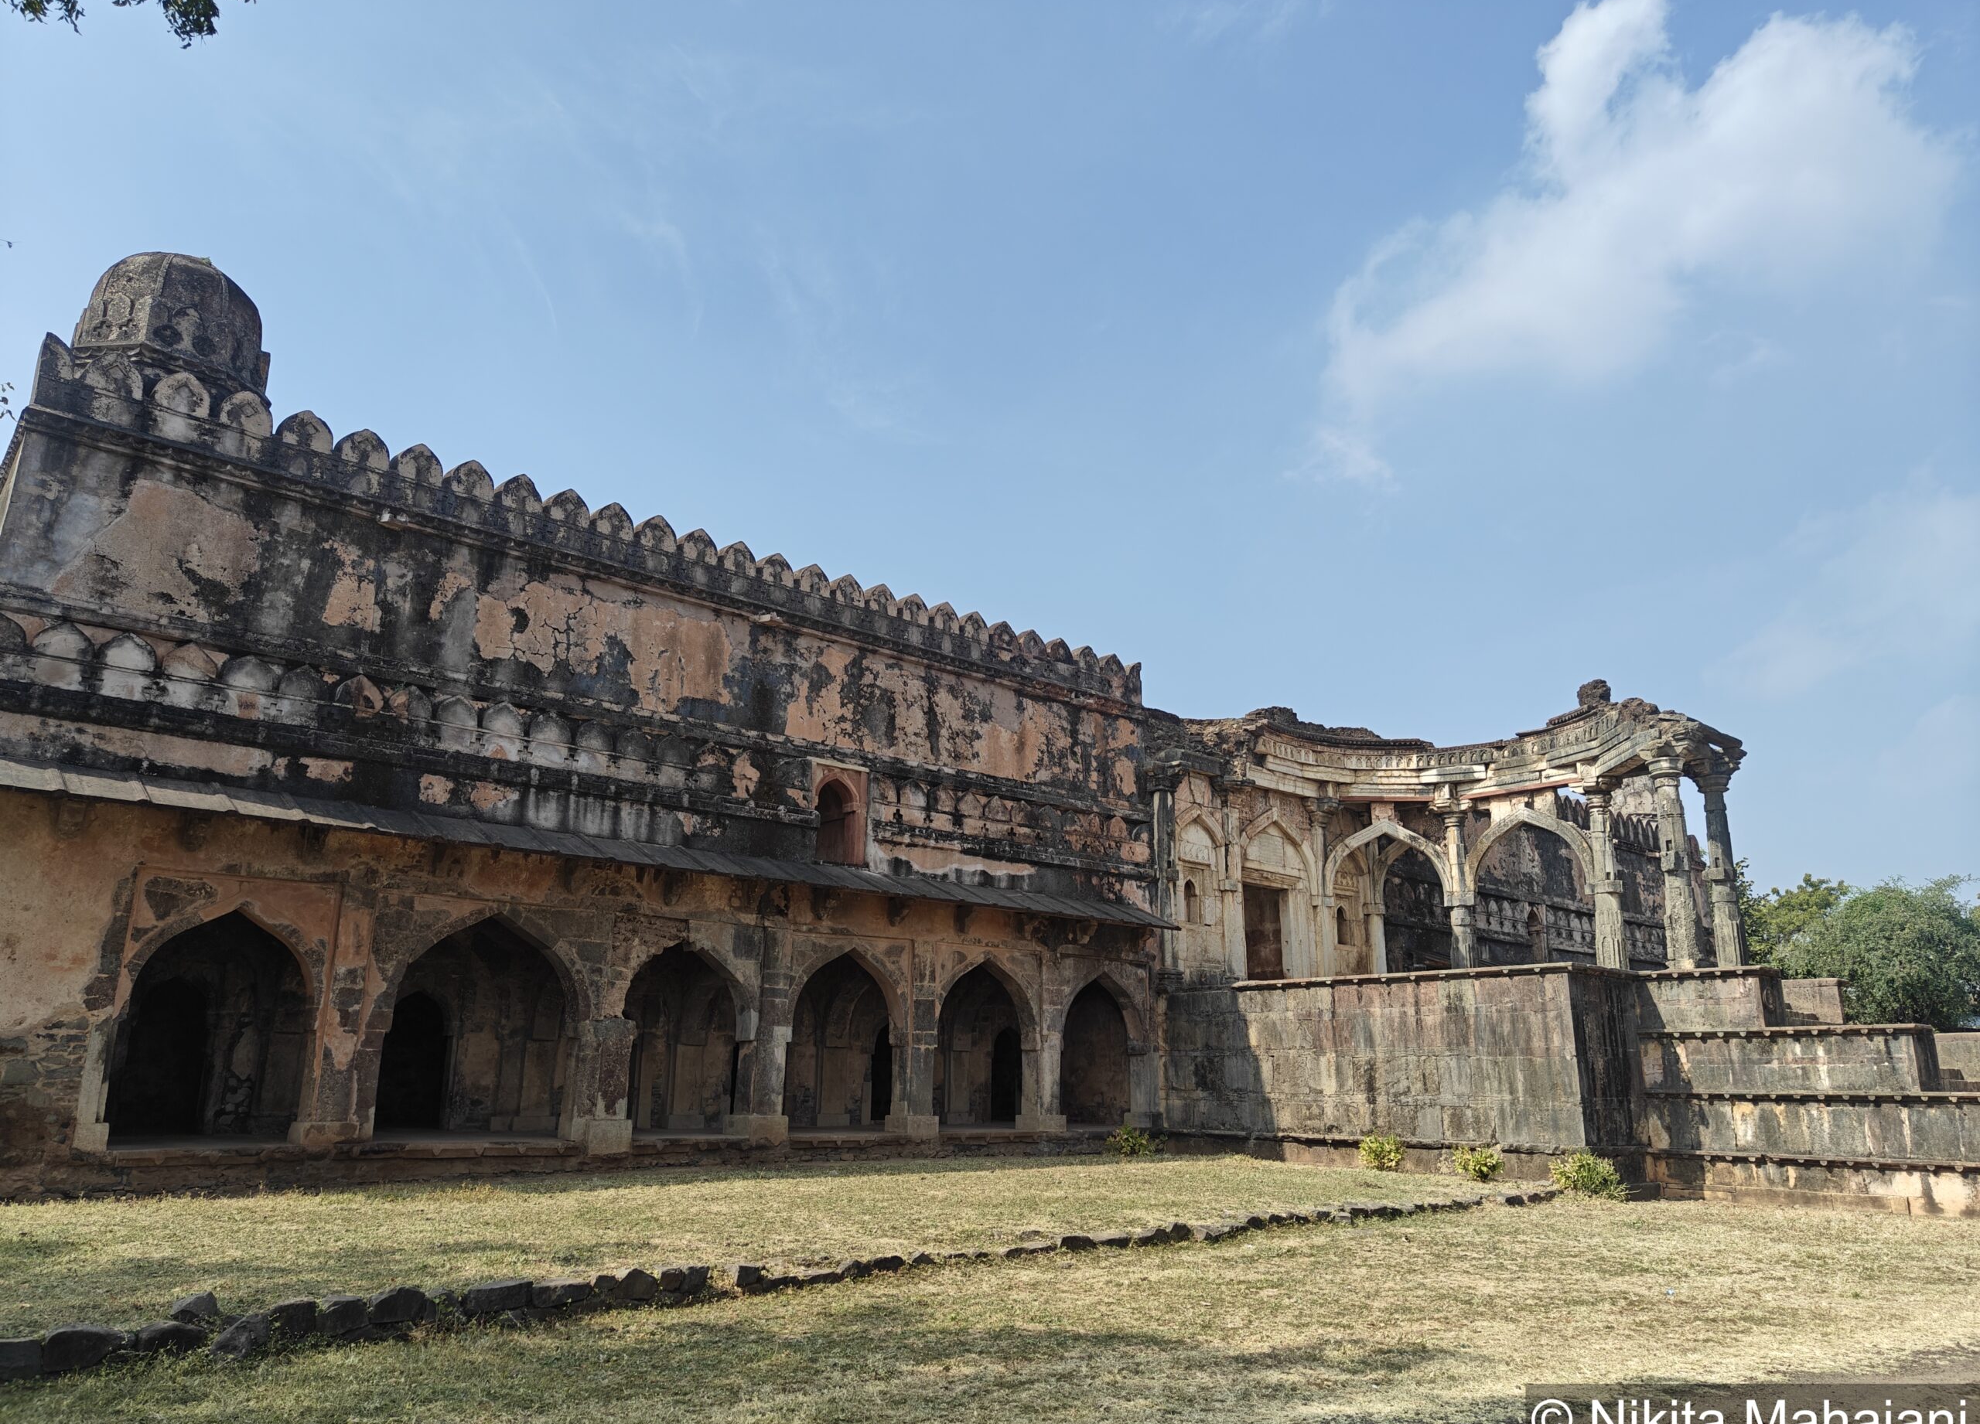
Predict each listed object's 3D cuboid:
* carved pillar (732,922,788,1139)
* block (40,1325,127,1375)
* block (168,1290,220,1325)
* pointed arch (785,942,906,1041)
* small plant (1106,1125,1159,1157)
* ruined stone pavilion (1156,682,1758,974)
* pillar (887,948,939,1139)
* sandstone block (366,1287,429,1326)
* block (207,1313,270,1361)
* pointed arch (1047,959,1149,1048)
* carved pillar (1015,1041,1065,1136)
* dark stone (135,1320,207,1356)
[{"bbox_3d":[-3.656,5.157,21.918,0.665,3.219,0.732,14,-20,-41],"label":"carved pillar"},{"bbox_3d":[-4.596,3.227,6.969,0.360,0.200,0.280,13,-19,-39],"label":"block"},{"bbox_3d":[-4.533,3.392,7.828,0.250,0.170,0.200,13,-19,-39],"label":"block"},{"bbox_3d":[-2.404,4.445,21.827,2.280,1.580,0.500,13,-19,-39],"label":"pointed arch"},{"bbox_3d":[2.665,8.132,25.961,0.958,0.585,0.931,14,-20,-41],"label":"small plant"},{"bbox_3d":[9.842,2.567,28.803,9.576,6.783,8.778,14,-20,-41],"label":"ruined stone pavilion"},{"bbox_3d":[-1.219,5.429,22.644,0.650,3.090,0.580,13,-19,-39],"label":"pillar"},{"bbox_3d":[-3.778,3.803,8.788,0.343,0.217,0.300,14,-20,-41],"label":"sandstone block"},{"bbox_3d":[-4.339,3.615,7.932,0.281,0.253,0.300,14,-20,-41],"label":"block"},{"bbox_3d":[1.852,5.464,25.418,2.500,1.510,0.500,13,-19,-39],"label":"pointed arch"},{"bbox_3d":[0.880,6.616,24.195,0.700,1.470,0.500,13,-19,-39],"label":"carved pillar"},{"bbox_3d":[-4.696,3.595,7.879,0.326,0.176,0.300,14,-20,-41],"label":"dark stone"}]

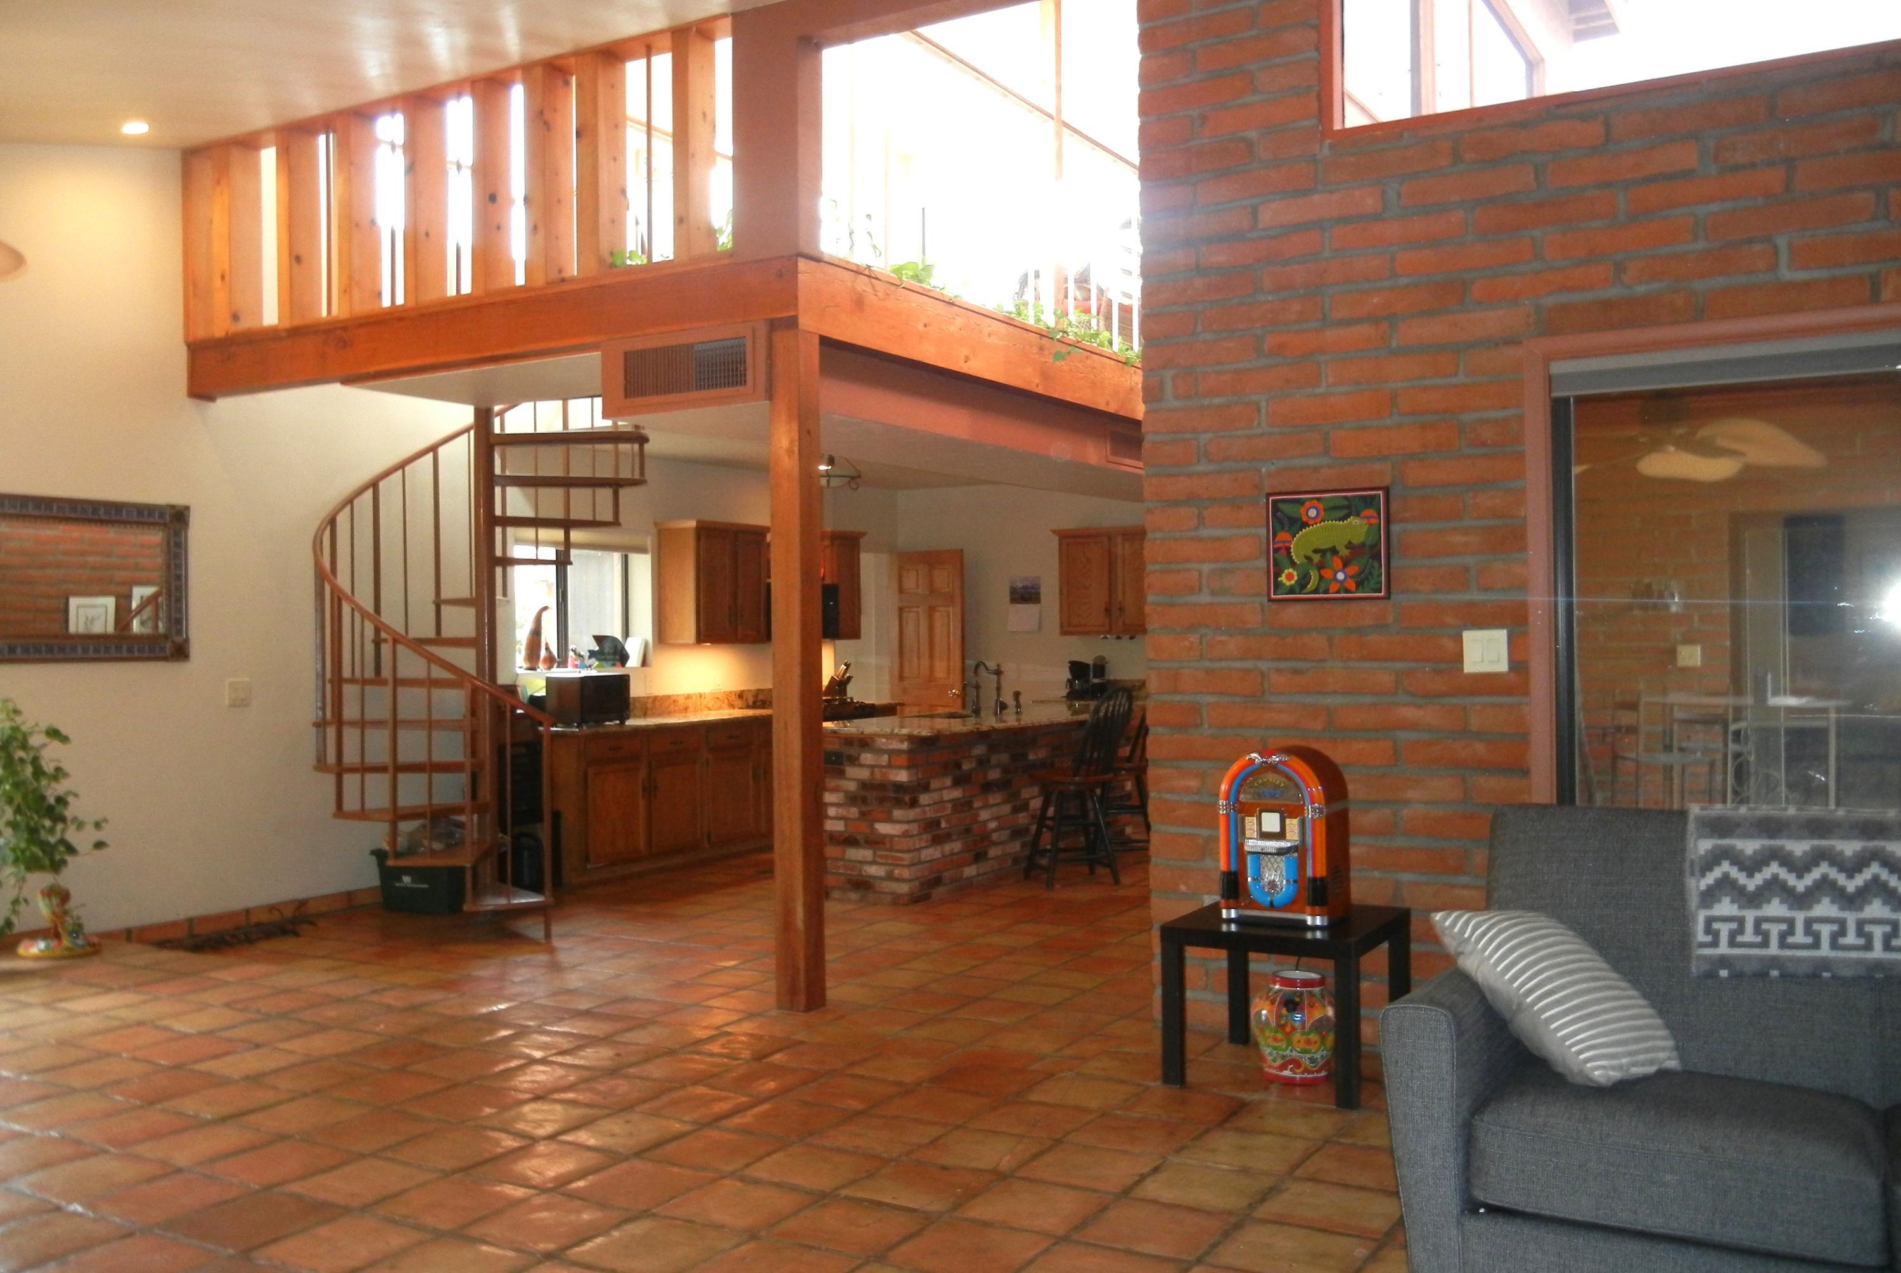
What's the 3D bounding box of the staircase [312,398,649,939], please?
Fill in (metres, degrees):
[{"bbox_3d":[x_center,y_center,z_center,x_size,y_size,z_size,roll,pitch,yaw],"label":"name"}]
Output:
[{"bbox_3d":[-2.291,0.015,8.094,1.562,2.723,1.562,-1,0,0],"label":"staircase"}]

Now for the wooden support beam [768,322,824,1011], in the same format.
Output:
[{"bbox_3d":[-0.545,0.123,5.884,0.122,2.400,0.122,-1,0,30],"label":"wooden support beam"}]

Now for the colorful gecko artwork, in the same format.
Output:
[{"bbox_3d":[1.205,-0.289,5.277,0.401,0.355,0.025,-1,0,30],"label":"colorful gecko artwork"}]

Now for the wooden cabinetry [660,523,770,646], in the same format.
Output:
[{"bbox_3d":[-1.527,-0.338,10.666,0.350,0.779,0.760,-1,0,30],"label":"wooden cabinetry"}]

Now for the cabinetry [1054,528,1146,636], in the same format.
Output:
[{"bbox_3d":[1.201,-0.401,11.996,0.860,0.760,0.330,-1,0,30],"label":"cabinetry"}]

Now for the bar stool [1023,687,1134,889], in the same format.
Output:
[{"bbox_3d":[0.697,0.809,9.006,0.520,1.070,0.470,-1,0,37],"label":"bar stool"}]

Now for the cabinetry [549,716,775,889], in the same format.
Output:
[{"bbox_3d":[-1.794,0.941,10.033,0.654,0.874,2.056,-1,0,30],"label":"cabinetry"}]

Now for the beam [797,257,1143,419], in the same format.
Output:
[{"bbox_3d":[0.222,-1.210,7.216,0.111,0.255,3.206,-1,0,30],"label":"beam"}]

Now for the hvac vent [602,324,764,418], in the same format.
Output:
[{"bbox_3d":[-1.001,-1.002,6.239,0.780,0.292,0.070,-1,0,30],"label":"hvac vent"}]

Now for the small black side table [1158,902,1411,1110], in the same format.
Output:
[{"bbox_3d":[1.007,1.070,4.899,0.567,0.463,0.567,-1,0,30],"label":"small black side table"}]

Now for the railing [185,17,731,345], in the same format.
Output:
[{"bbox_3d":[-2.143,-1.835,6.968,3.191,0.908,0.180,-1,0,30],"label":"railing"}]

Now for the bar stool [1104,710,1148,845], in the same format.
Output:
[{"bbox_3d":[1.031,0.807,9.604,0.520,1.070,0.470,-1,0,37],"label":"bar stool"}]

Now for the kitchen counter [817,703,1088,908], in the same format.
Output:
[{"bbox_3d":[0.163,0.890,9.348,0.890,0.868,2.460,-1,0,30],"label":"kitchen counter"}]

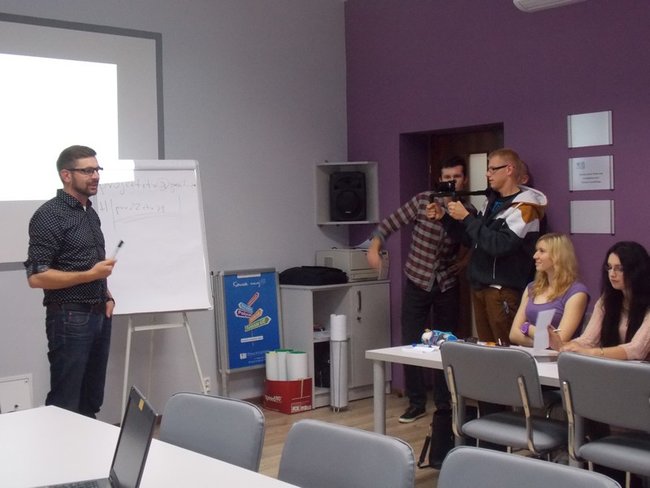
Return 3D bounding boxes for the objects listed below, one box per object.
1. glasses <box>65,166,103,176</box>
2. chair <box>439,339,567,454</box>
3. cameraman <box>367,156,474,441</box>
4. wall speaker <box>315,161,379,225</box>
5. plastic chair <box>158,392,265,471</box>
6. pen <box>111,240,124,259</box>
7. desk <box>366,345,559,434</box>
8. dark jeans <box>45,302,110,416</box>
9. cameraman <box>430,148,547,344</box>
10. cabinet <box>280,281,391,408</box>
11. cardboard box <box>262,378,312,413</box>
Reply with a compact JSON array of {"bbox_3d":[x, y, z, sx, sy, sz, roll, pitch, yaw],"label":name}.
[{"bbox_3d":[-1.188,-0.355,4.250,0.140,0.045,0.140,0,3,34],"label":"glasses"},{"bbox_3d":[0.891,0.891,3.940,0.530,0.850,0.510,-3,3,-41],"label":"chair"},{"bbox_3d":[0.674,0.325,6.100,0.720,1.820,0.460,0,2,18],"label":"cameraman"},{"bbox_3d":[0.187,-0.419,7.170,0.500,0.490,0.360,-1,2,6],"label":"wall speaker"},{"bbox_3d":[-0.550,0.966,2.796,0.510,0.850,0.530,1,3,42],"label":"plastic chair"},{"bbox_3d":[-0.993,0.043,4.120,0.020,0.140,0.020,27,6,-18],"label":"pen"},{"bbox_3d":[0.919,0.932,4.348,0.700,0.735,1.300,-3,3,-41],"label":"desk"},{"bbox_3d":[-1.237,0.805,4.300,0.270,1.000,0.360,1,3,40],"label":"dark jeans"},{"bbox_3d":[0.984,0.344,5.200,0.540,1.840,0.480,-2,3,-29],"label":"cameraman"},{"bbox_3d":[0.085,0.764,6.874,0.790,0.905,0.430,-3,3,-39],"label":"cabinet"},{"bbox_3d":[-0.270,1.122,6.480,0.260,0.235,0.290,-3,3,-39],"label":"cardboard box"}]

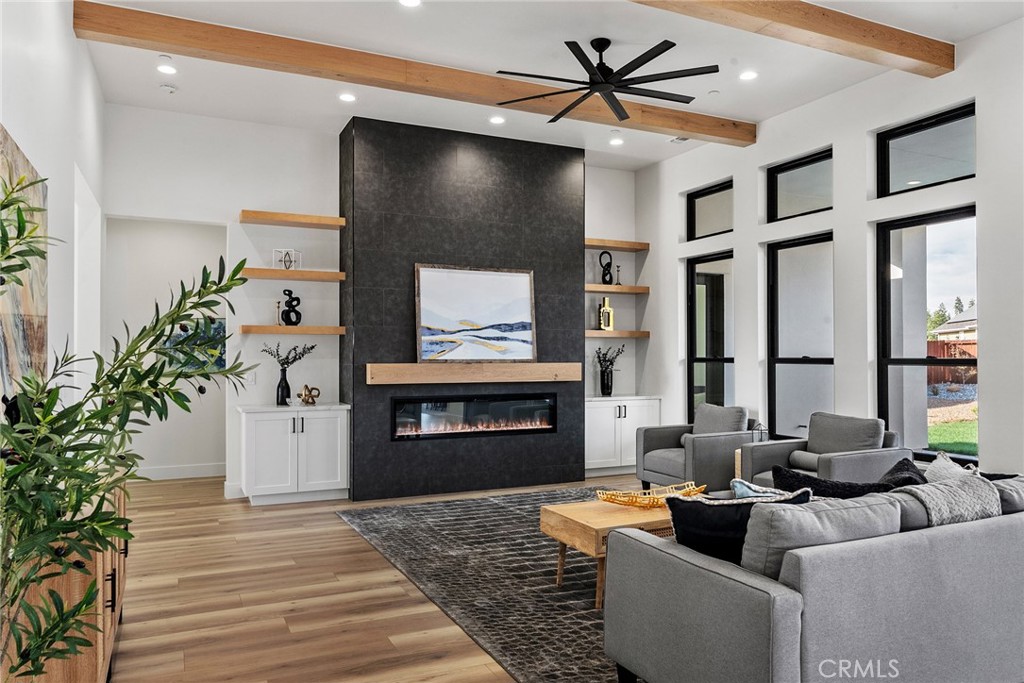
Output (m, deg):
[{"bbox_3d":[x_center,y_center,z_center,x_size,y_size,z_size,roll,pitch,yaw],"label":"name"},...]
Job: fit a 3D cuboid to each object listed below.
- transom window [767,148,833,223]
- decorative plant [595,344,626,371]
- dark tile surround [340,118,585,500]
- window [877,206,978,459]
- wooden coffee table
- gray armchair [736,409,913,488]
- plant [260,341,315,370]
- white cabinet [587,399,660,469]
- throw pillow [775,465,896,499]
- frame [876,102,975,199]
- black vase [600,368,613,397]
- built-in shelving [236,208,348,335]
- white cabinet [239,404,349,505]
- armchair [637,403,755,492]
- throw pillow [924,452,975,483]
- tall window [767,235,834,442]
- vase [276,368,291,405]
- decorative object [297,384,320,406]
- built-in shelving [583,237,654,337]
[{"bbox_3d":[2.358,-1.226,5.467,0.094,0.478,0.756,0,-1,-24],"label":"transom window"},{"bbox_3d":[0.985,0.160,6.828,0.310,0.265,0.220,0,-1,-24],"label":"decorative plant"},{"bbox_3d":[-0.412,-0.261,6.324,2.200,3.175,0.526,0,-1,-24],"label":"dark tile surround"},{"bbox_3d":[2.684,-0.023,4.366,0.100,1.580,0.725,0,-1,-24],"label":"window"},{"bbox_3d":[0.689,1.050,3.497,0.960,0.397,0.480,0,-1,-24],"label":"wooden coffee table"},{"bbox_3d":[2.008,0.859,4.369,0.790,0.810,0.710,1,-1,-26],"label":"gray armchair"},{"bbox_3d":[-1.815,0.114,5.556,0.450,0.215,0.240,0,-1,-24],"label":"plant"},{"bbox_3d":[0.986,0.916,6.725,0.852,0.754,0.408,0,-1,-24],"label":"white cabinet"},{"bbox_3d":[1.319,0.735,2.872,0.499,0.416,0.156,0,19,16],"label":"throw pillow"},{"bbox_3d":[2.780,-1.239,4.525,0.094,0.478,0.744,0,-1,-24],"label":"frame"},{"bbox_3d":[0.954,0.412,6.855,0.118,0.278,0.118,0,-1,0],"label":"black vase"},{"bbox_3d":[-1.860,-0.559,5.836,0.846,1.012,0.239,0,-1,-24],"label":"built-in shelving"},{"bbox_3d":[-1.815,0.923,5.707,0.839,0.783,0.473,0,-1,-24],"label":"white cabinet"},{"bbox_3d":[1.466,0.869,5.256,0.770,0.810,0.705,1,-1,-26],"label":"armchair"},{"bbox_3d":[1.556,0.596,2.414,0.450,0.420,0.160,0,14,-24],"label":"throw pillow"},{"bbox_3d":[2.356,-0.013,5.449,0.094,1.630,0.756,0,-1,-24],"label":"tall window"},{"bbox_3d":[-1.862,0.376,5.575,0.115,0.310,0.115,0,-1,-24],"label":"vase"},{"bbox_3d":[-1.698,0.450,5.712,0.187,0.174,0.114,0,-1,-24],"label":"decorative object"},{"bbox_3d":[0.963,-0.535,7.093,0.935,1.004,0.255,0,-1,-24],"label":"built-in shelving"}]

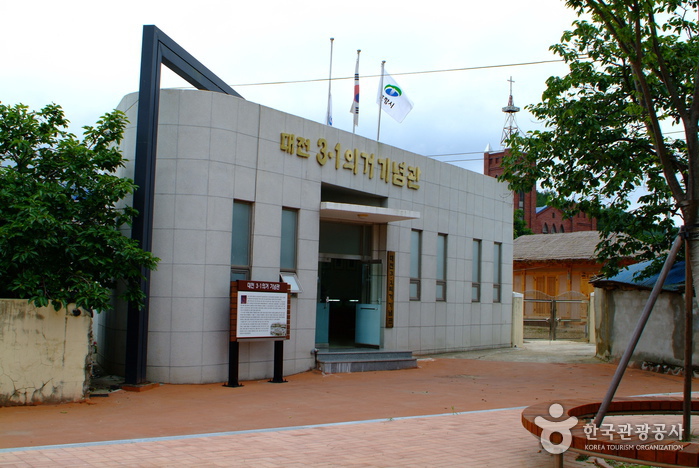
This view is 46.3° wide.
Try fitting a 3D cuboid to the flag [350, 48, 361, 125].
[{"bbox_3d":[0.139,-3.321,18.898,0.220,1.700,0.180,2,-4,0],"label":"flag"}]

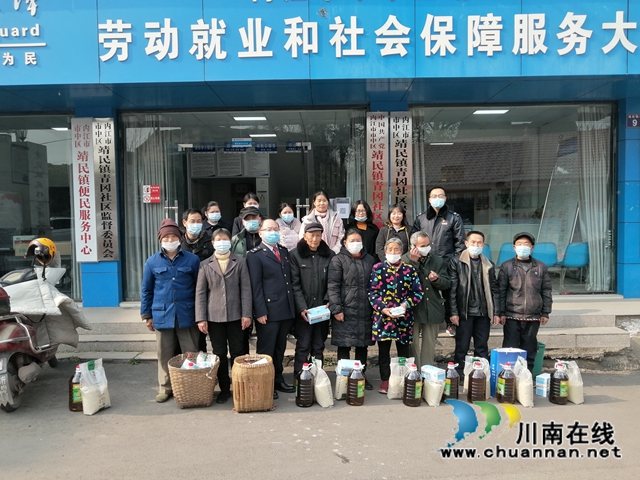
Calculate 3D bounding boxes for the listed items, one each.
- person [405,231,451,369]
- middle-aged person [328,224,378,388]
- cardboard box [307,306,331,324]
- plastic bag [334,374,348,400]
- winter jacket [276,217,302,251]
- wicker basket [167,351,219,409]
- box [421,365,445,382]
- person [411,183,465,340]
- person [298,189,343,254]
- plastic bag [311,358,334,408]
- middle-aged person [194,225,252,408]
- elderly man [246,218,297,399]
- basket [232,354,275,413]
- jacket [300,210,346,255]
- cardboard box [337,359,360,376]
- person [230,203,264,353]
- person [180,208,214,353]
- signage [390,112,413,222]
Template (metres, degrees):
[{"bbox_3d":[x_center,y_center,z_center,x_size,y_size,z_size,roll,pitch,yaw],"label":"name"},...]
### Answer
[{"bbox_3d":[1.065,0.667,4.946,0.460,1.510,0.380,-2,3,-14],"label":"person"},{"bbox_3d":[0.313,0.660,4.934,0.500,1.548,0.340,-1,3,-8],"label":"middle-aged person"},{"bbox_3d":[-0.013,0.664,4.390,0.185,0.090,0.100,-11,14,6],"label":"cardboard box"},{"bbox_3d":[0.253,1.323,4.592,0.200,0.250,0.120,-1,3,10],"label":"plastic bag"},{"bbox_3d":[-0.368,0.061,5.928,0.460,0.680,0.280,-1,2,-3],"label":"winter jacket"},{"bbox_3d":[-1.112,1.240,4.407,0.450,0.360,0.430,-1,2,0],"label":"wicker basket"},{"bbox_3d":[0.987,1.163,4.342,0.098,0.076,0.182,-3,3,-38],"label":"box"},{"bbox_3d":[1.397,0.227,5.896,0.590,1.712,0.360,-1,2,3],"label":"person"},{"bbox_3d":[0.029,0.276,5.868,0.500,1.660,0.340,-1,3,1],"label":"person"},{"bbox_3d":[0.027,1.261,4.450,0.210,0.400,0.140,-3,3,-37],"label":"plastic bag"},{"bbox_3d":[-0.887,0.688,4.589,0.520,1.560,0.340,-1,3,-5],"label":"middle-aged person"},{"bbox_3d":[-0.458,0.609,4.627,0.460,1.599,0.300,-2,5,-22],"label":"elderly man"},{"bbox_3d":[-0.583,1.237,4.352,0.360,0.390,0.340,-1,4,0],"label":"basket"},{"bbox_3d":[0.029,-0.006,5.765,0.500,0.660,0.280,-1,4,-2],"label":"jacket"},{"bbox_3d":[0.271,1.154,4.517,0.185,0.090,0.100,-5,25,-10],"label":"cardboard box"},{"bbox_3d":[-0.715,0.529,5.132,0.500,1.690,0.300,-1,4,-3],"label":"person"},{"bbox_3d":[-1.222,0.553,5.033,0.500,1.670,0.300,-1,4,-4],"label":"person"},{"bbox_3d":[1.155,-0.782,7.094,0.310,2.038,0.050,-1,2,0],"label":"signage"}]

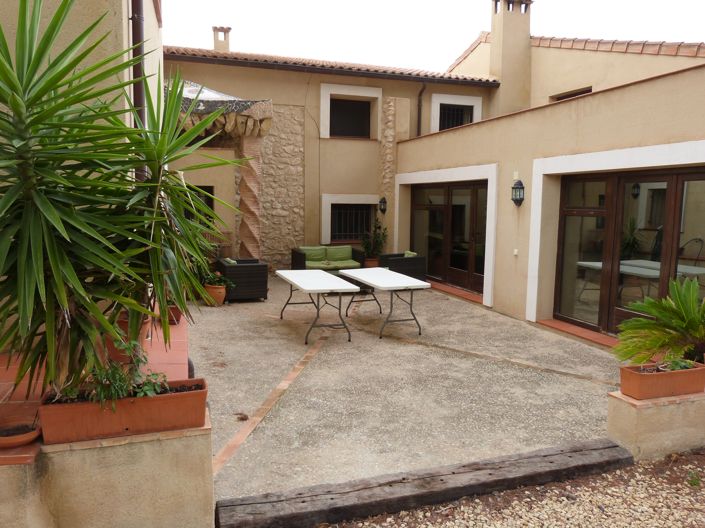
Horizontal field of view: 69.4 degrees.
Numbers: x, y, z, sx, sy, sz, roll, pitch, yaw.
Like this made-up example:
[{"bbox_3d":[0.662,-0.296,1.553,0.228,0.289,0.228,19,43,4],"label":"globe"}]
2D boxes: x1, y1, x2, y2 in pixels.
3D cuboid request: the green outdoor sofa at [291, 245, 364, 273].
[{"bbox_3d":[-0.553,0.018,12.015,1.600,0.790,0.750,-1,7,-16],"label":"green outdoor sofa"}]

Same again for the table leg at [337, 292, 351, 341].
[{"bbox_3d":[-0.095,0.681,6.735,0.170,0.700,0.035,-2,7,-20],"label":"table leg"}]

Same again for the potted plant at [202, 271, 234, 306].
[{"bbox_3d":[-2.414,0.431,9.165,0.550,0.600,0.520,-1,7,-16],"label":"potted plant"}]

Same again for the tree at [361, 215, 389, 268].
[{"bbox_3d":[0.522,-0.399,12.307,0.530,1.490,0.520,-2,7,-18],"label":"tree"}]

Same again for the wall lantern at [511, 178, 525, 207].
[{"bbox_3d":[2.676,-1.139,8.223,0.140,0.420,0.180,-2,7,-20],"label":"wall lantern"}]

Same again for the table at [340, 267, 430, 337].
[{"bbox_3d":[0.432,0.553,7.653,0.760,0.740,1.830,-2,7,-19],"label":"table"}]

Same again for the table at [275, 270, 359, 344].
[{"bbox_3d":[-0.561,0.586,7.385,0.750,0.740,1.820,-2,7,-20],"label":"table"}]

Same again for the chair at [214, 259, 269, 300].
[{"bbox_3d":[-2.085,0.306,9.772,0.800,0.680,0.840,-2,7,-18],"label":"chair"}]

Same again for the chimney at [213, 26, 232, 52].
[{"bbox_3d":[-3.403,-5.785,13.321,0.480,0.710,0.480,-1,7,-16],"label":"chimney"}]

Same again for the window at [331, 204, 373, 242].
[{"bbox_3d":[-0.025,-1.017,12.774,1.080,0.960,0.200,-1,7,-16],"label":"window"}]

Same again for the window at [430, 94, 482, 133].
[{"bbox_3d":[2.693,-3.746,13.212,1.460,1.190,0.180,-2,7,-18],"label":"window"}]

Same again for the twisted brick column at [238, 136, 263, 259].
[{"bbox_3d":[-2.304,-1.210,11.513,0.460,3.260,0.440,-2,7,-18],"label":"twisted brick column"}]

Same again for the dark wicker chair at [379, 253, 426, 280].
[{"bbox_3d":[1.071,0.137,11.345,0.790,0.670,0.820,-2,7,-18],"label":"dark wicker chair"}]

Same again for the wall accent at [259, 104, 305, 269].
[{"bbox_3d":[-1.674,-1.687,12.002,1.080,3.970,0.200,-1,7,-16],"label":"wall accent"}]

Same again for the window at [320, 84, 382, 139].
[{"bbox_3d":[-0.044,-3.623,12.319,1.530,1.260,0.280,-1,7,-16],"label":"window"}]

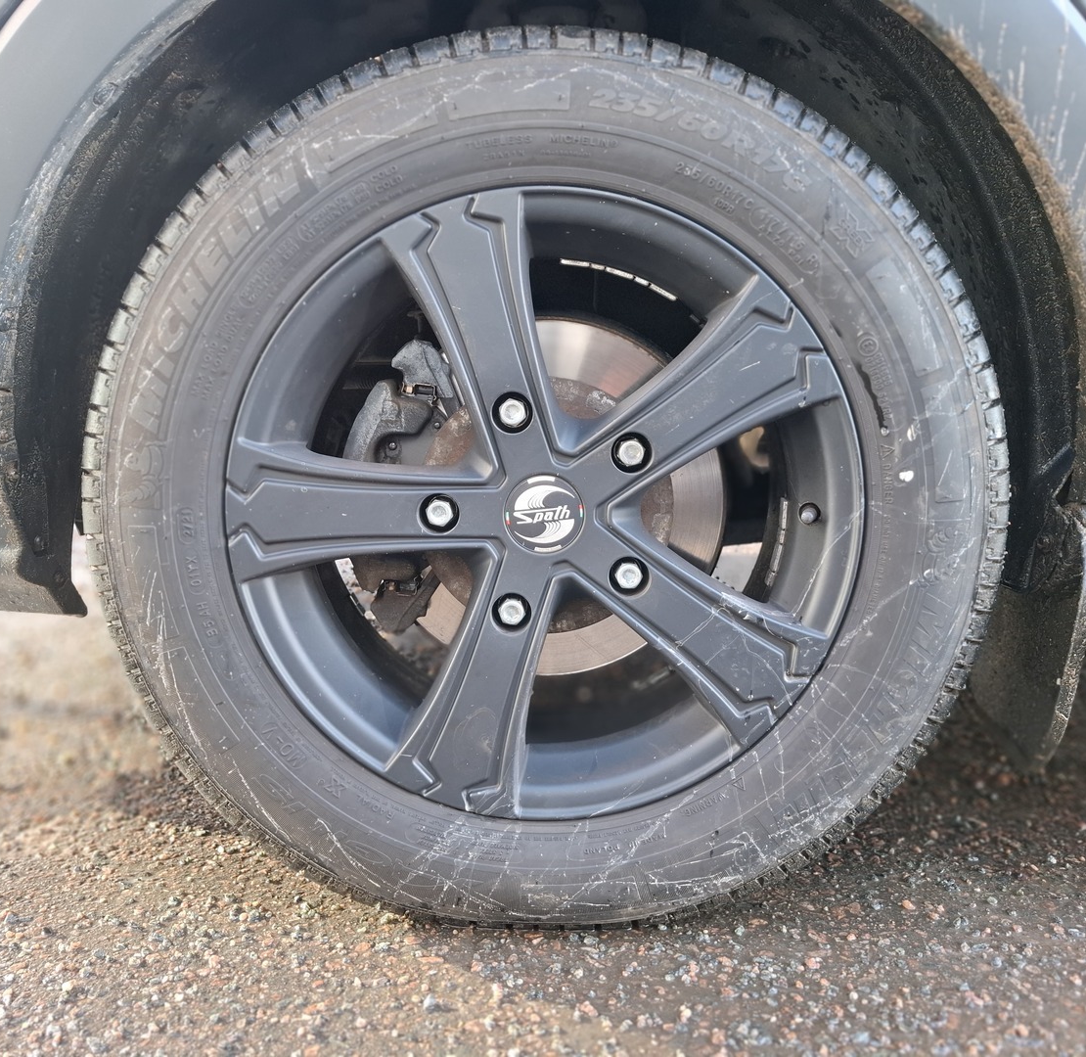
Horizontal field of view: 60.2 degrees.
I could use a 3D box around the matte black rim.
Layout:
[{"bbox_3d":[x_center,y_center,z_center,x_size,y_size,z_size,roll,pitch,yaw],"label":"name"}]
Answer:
[{"bbox_3d":[0.003,-0.019,0.786,0.470,0.470,0.200,0,5,1],"label":"matte black rim"}]

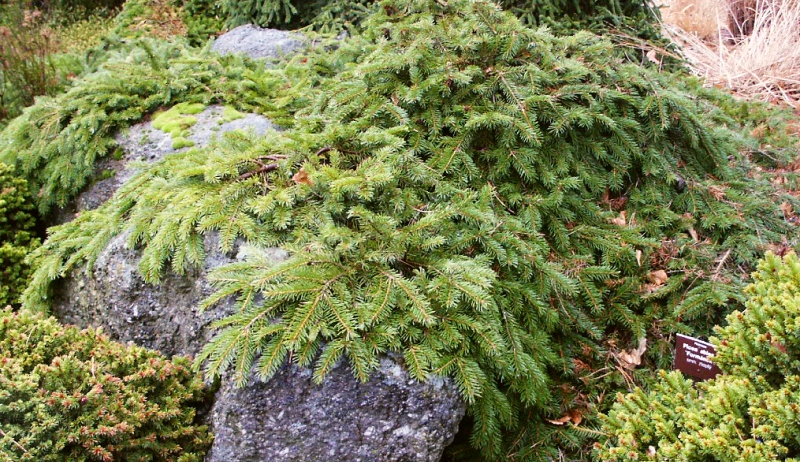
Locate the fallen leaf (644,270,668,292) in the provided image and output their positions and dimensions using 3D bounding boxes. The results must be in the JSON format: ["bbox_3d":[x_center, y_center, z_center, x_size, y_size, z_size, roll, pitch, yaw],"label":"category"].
[{"bbox_3d":[0.678,0.131,2.141,0.054,0.030,0.050,5,27,9],"label":"fallen leaf"}]

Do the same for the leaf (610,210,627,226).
[{"bbox_3d":[0.665,-0.041,2.462,0.042,0.028,0.038,0,27,0],"label":"leaf"}]

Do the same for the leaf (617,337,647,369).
[{"bbox_3d":[0.539,0.285,1.884,0.058,0.035,0.060,15,30,26],"label":"leaf"}]

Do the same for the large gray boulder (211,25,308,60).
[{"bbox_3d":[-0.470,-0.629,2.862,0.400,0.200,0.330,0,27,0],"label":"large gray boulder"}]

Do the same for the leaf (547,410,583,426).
[{"bbox_3d":[0.349,0.397,1.721,0.070,0.022,0.040,0,27,0],"label":"leaf"}]

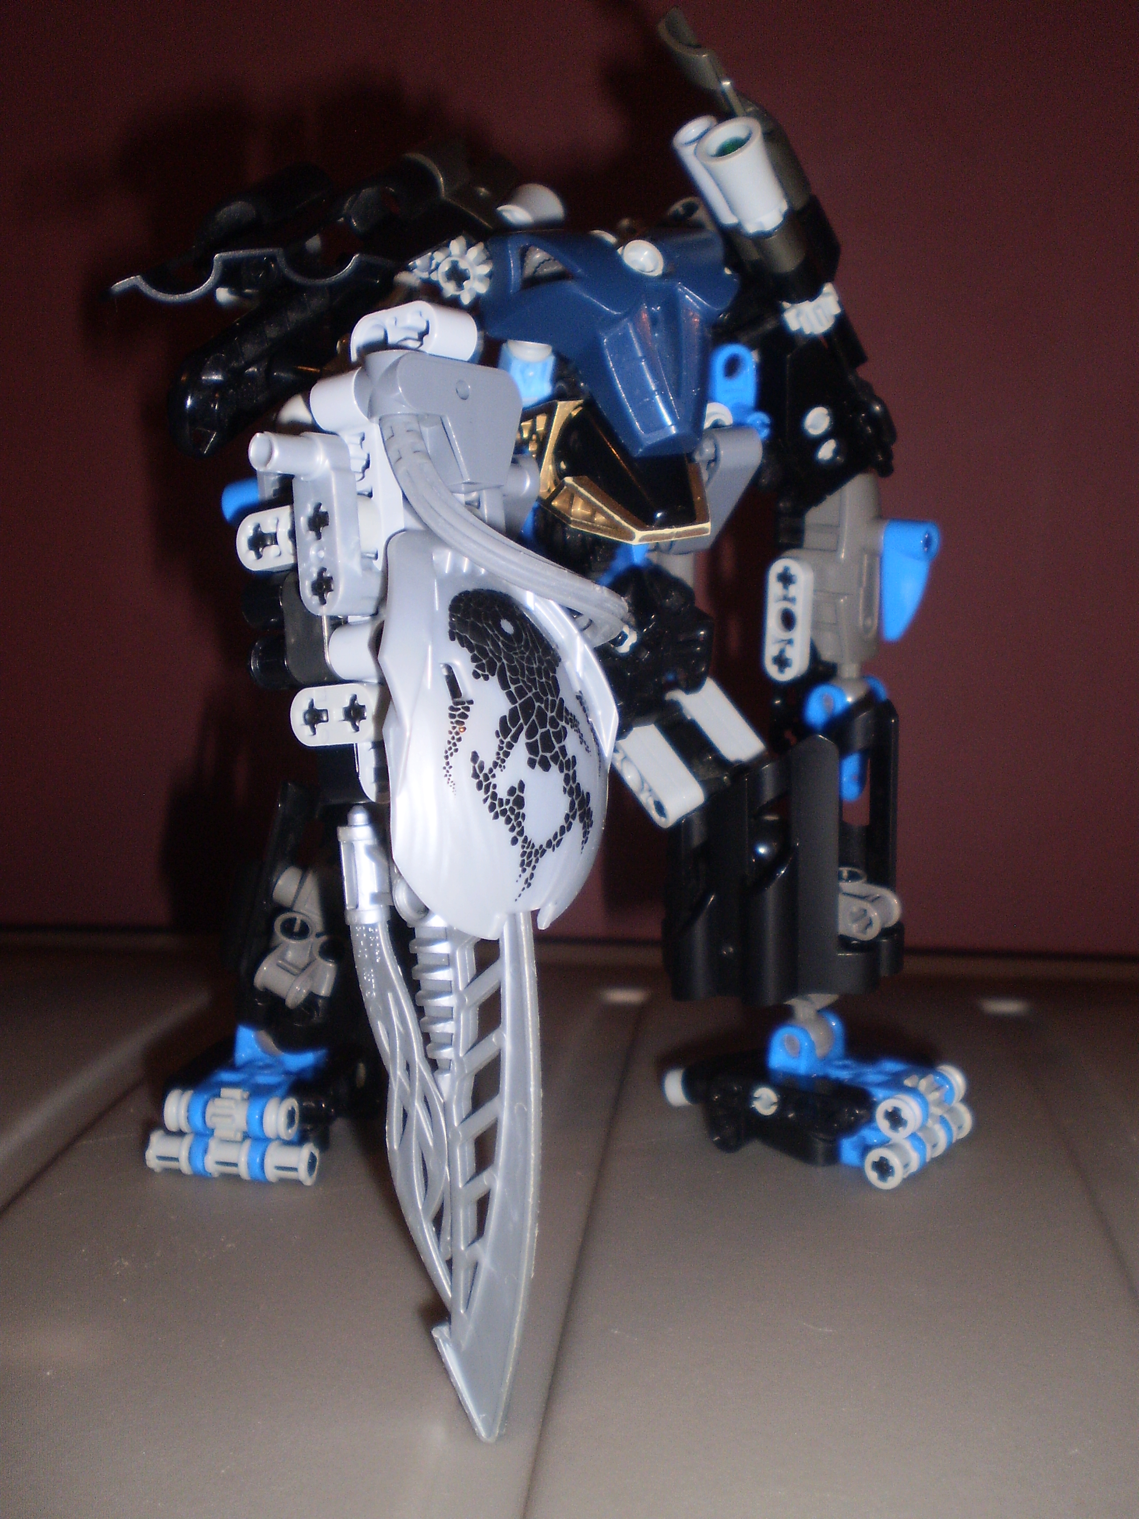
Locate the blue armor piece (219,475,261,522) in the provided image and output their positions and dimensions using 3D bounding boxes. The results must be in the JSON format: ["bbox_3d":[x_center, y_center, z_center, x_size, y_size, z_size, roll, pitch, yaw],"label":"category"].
[{"bbox_3d":[-0.066,-0.046,0.318,0.009,0.024,0.008,-3,6,-25],"label":"blue armor piece"}]

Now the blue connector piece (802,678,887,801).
[{"bbox_3d":[0.054,-0.004,0.310,0.009,0.024,0.015,9,13,41],"label":"blue connector piece"}]

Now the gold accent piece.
[{"bbox_3d":[0.007,-0.048,0.264,0.027,0.021,0.023,-3,18,-30],"label":"gold accent piece"}]

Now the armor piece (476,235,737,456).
[{"bbox_3d":[0.006,-0.070,0.264,0.038,0.034,0.027,-3,18,-30],"label":"armor piece"}]

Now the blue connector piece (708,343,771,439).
[{"bbox_3d":[0.031,-0.067,0.289,0.011,0.018,0.009,-3,6,-25],"label":"blue connector piece"}]

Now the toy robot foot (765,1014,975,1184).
[{"bbox_3d":[0.056,0.063,0.302,0.032,0.025,0.032,4,7,37],"label":"toy robot foot"}]

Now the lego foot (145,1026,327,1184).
[{"bbox_3d":[-0.058,0.063,0.298,0.032,0.025,0.032,1,5,16],"label":"lego foot"}]

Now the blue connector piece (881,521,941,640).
[{"bbox_3d":[0.066,-0.035,0.306,0.009,0.024,0.008,2,6,20],"label":"blue connector piece"}]

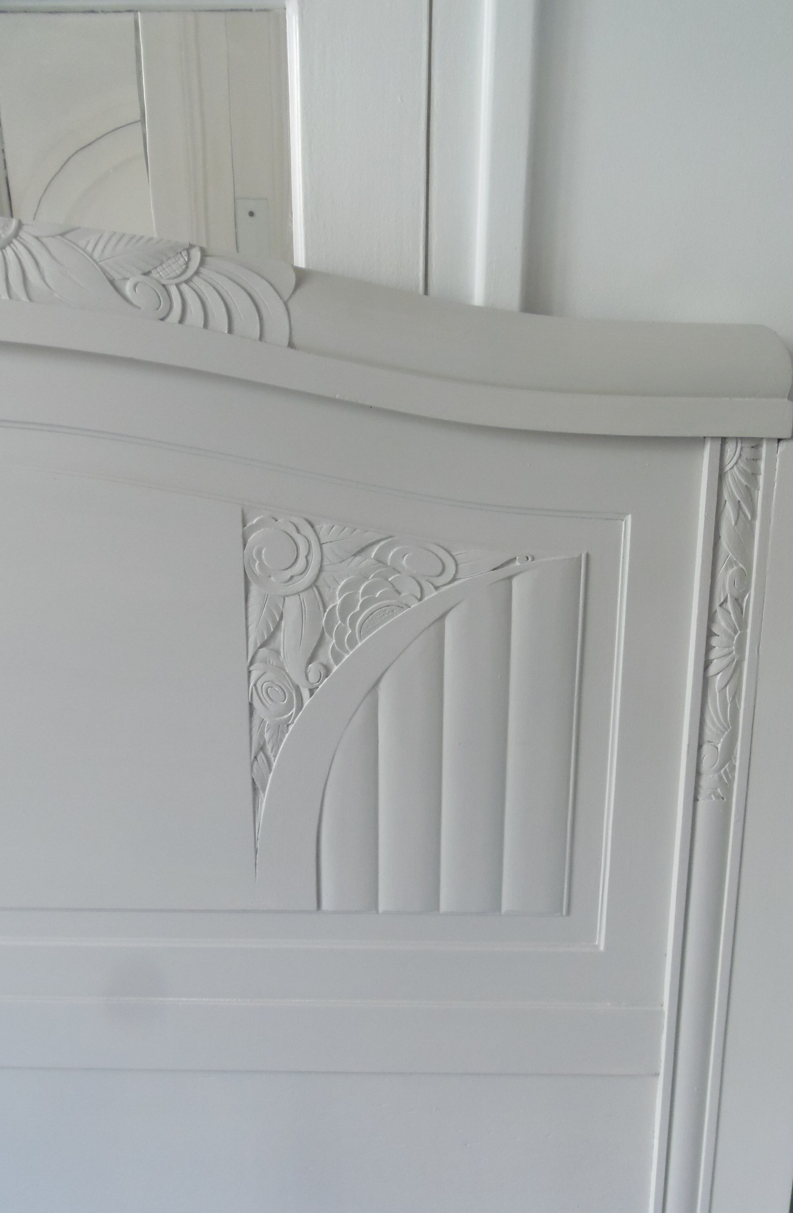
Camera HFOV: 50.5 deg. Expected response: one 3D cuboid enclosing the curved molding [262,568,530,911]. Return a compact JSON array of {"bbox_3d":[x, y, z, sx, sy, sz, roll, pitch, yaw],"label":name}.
[{"bbox_3d":[-0.006,0.121,0.744,0.248,0.325,0.025,0,11,1],"label":"curved molding"}]

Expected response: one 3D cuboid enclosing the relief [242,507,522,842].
[{"bbox_3d":[-0.014,0.067,0.734,0.232,0.306,0.022,0,11,1],"label":"relief"}]

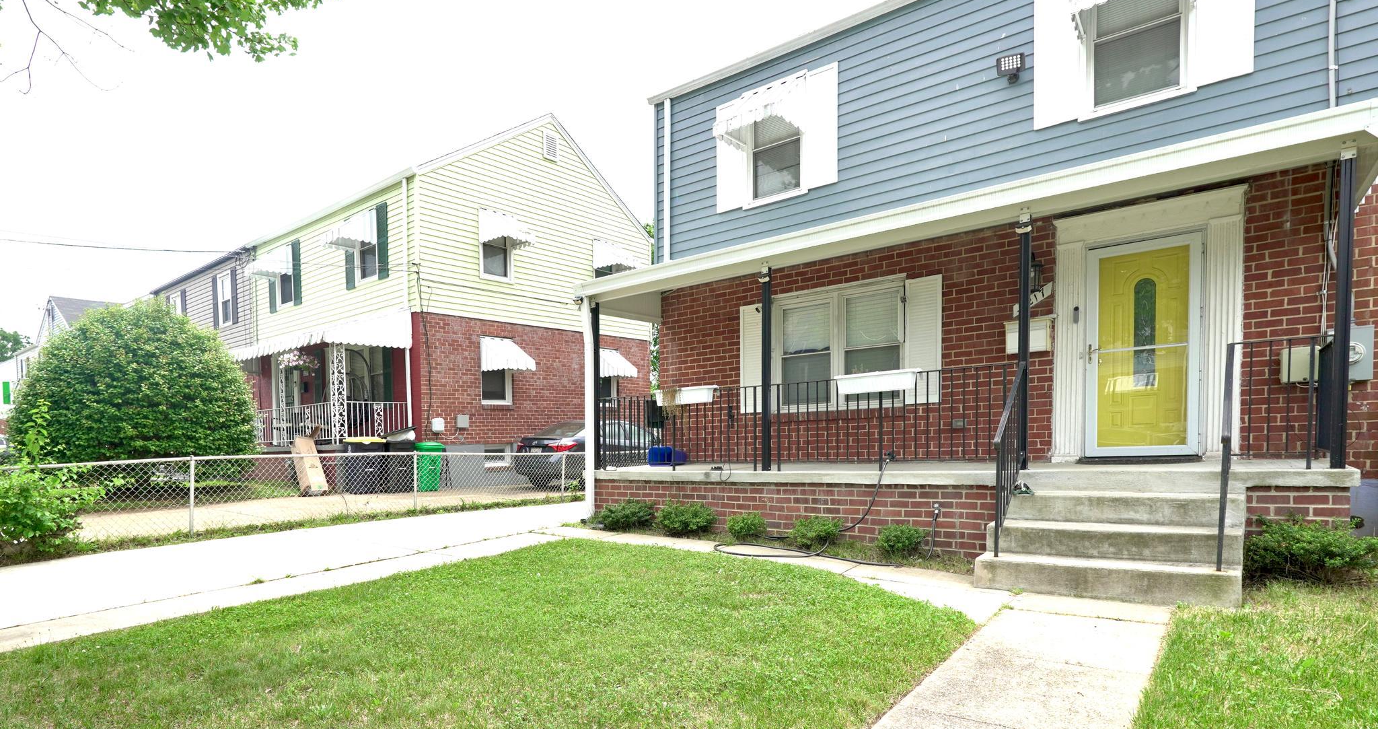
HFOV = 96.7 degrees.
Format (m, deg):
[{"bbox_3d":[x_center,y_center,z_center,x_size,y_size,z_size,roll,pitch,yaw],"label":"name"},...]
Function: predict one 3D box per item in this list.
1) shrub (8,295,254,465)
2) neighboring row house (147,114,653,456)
[{"bbox_3d":[-9.950,0.600,11.250,3.500,3.450,3.400,-4,-6,37],"label":"shrub"},{"bbox_3d":[-9.600,-1.300,18.000,14.200,8.700,8.300,-4,-6,36],"label":"neighboring row house"}]

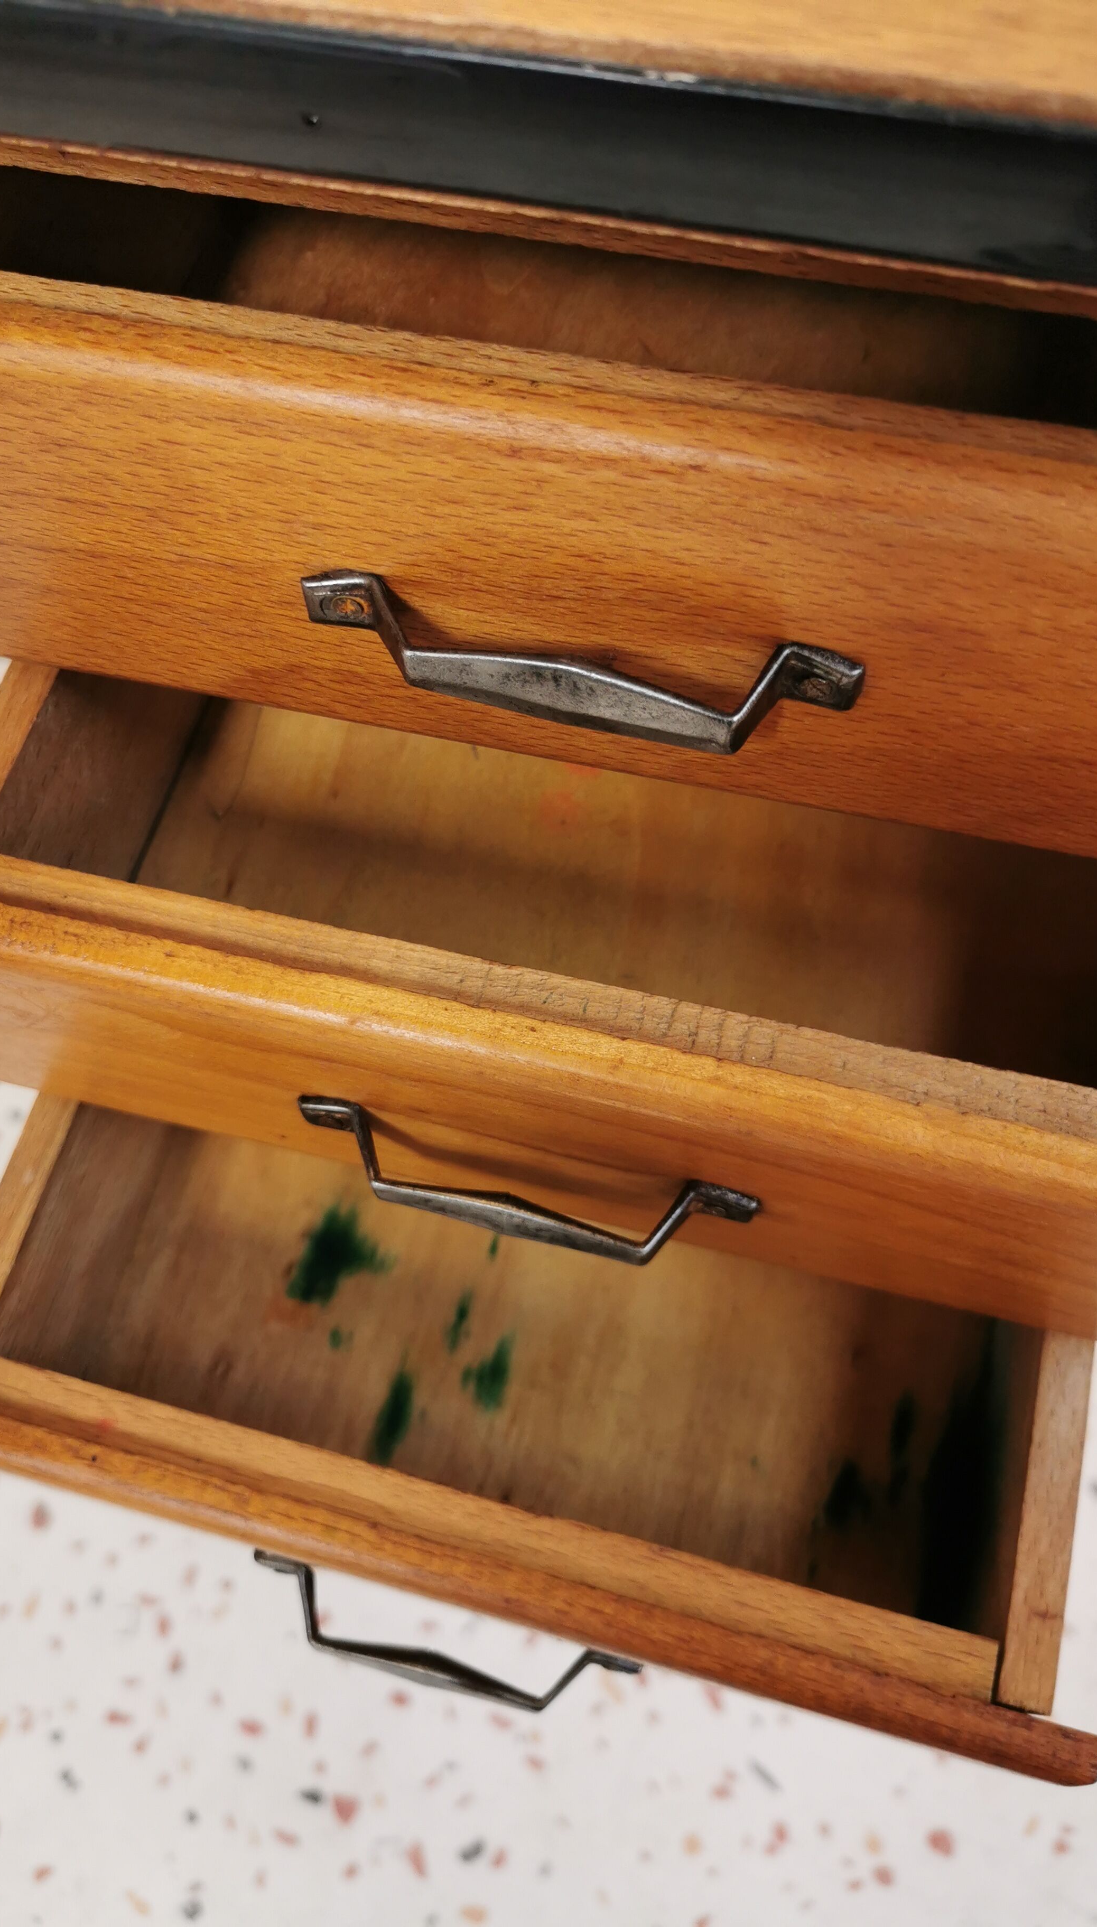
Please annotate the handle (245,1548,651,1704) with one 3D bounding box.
[{"bbox_3d":[-0.033,0.208,0.461,0.127,0.021,0.021,12,65,9],"label":"handle"}]

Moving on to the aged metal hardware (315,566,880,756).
[{"bbox_3d":[0.006,-0.066,0.334,0.127,0.021,0.021,12,65,9],"label":"aged metal hardware"}]

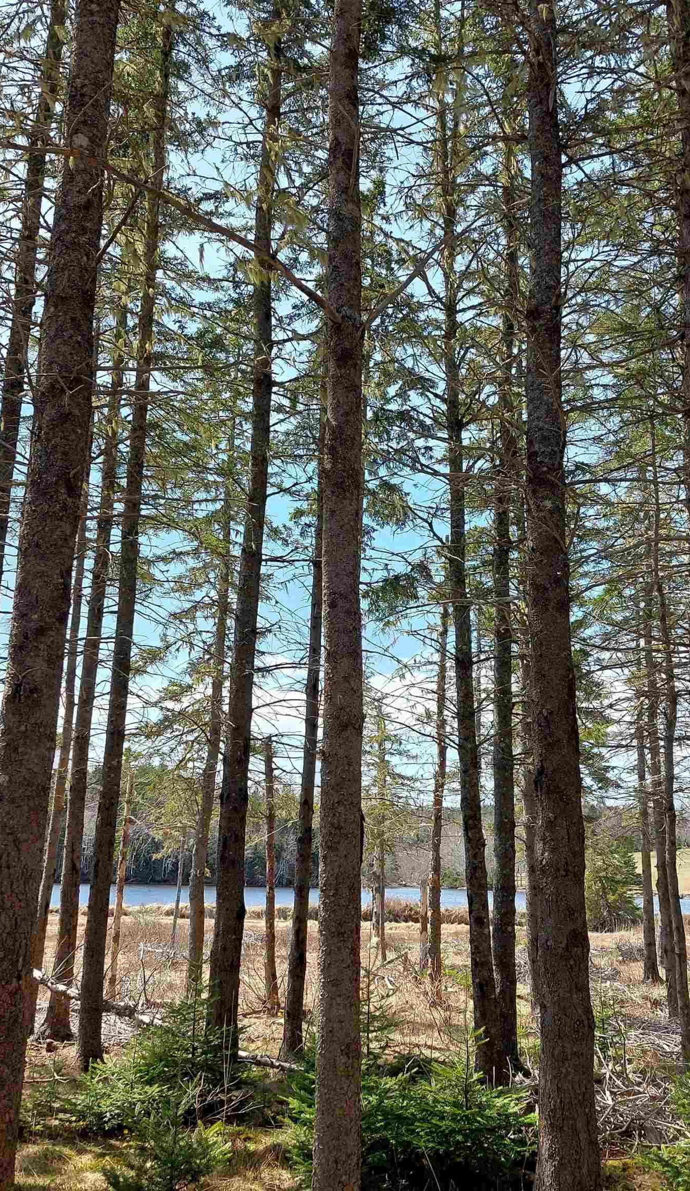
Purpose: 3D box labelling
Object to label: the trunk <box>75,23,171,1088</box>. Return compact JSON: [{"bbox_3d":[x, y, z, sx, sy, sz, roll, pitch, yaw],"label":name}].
[{"bbox_3d":[-2.086,-1.223,10.872,0.230,10.850,0.230,4,-14,-11],"label":"trunk"}]

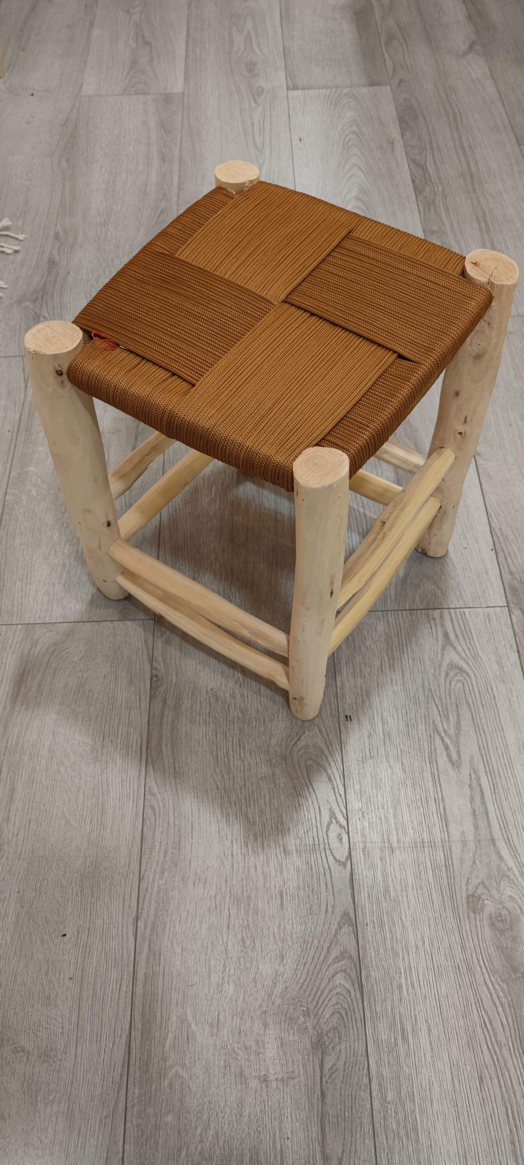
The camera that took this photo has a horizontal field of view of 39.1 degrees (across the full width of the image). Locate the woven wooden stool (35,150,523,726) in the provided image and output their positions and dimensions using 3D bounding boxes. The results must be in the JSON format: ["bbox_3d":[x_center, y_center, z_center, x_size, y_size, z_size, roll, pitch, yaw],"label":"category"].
[{"bbox_3d":[0.014,-0.124,0.762,0.315,0.403,0.315,30,64,17],"label":"woven wooden stool"}]

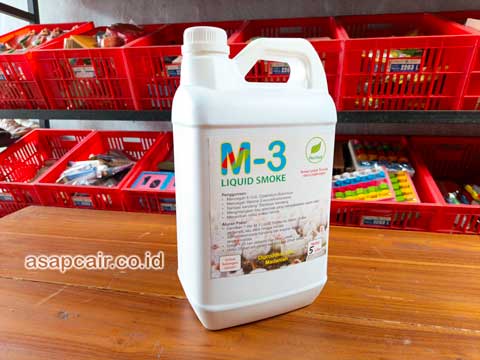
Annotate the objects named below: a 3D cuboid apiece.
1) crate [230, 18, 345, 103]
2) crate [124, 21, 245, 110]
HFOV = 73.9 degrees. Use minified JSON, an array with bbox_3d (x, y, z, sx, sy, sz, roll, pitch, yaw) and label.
[{"bbox_3d":[0.206,-0.517,1.418,0.410,0.280,0.504,2,35,10],"label":"crate"},{"bbox_3d":[-0.197,-0.534,1.488,0.410,0.280,0.504,2,35,10],"label":"crate"}]

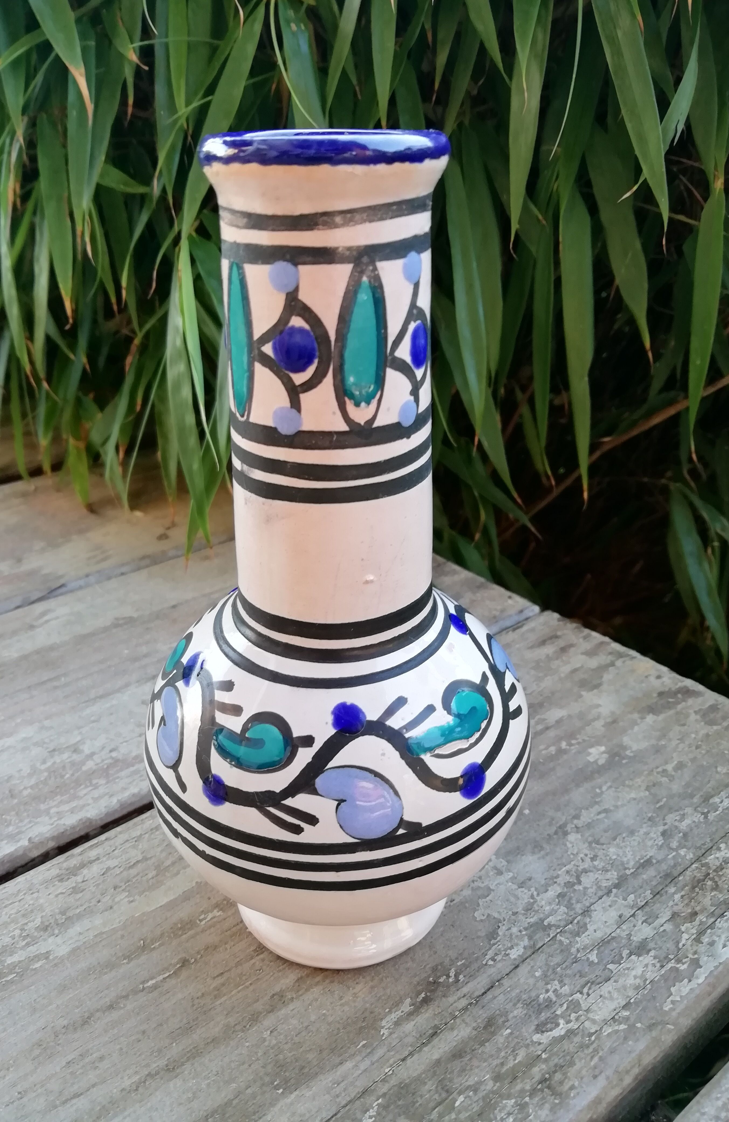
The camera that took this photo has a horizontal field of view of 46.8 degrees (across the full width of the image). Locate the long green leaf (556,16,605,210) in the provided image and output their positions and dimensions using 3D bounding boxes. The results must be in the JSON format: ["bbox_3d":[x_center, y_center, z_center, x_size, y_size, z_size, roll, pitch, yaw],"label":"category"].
[{"bbox_3d":[0.094,-0.201,0.381,0.017,0.080,0.009,7,29,10],"label":"long green leaf"}]

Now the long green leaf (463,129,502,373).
[{"bbox_3d":[0.062,-0.153,0.426,0.016,0.121,0.009,-2,28,10],"label":"long green leaf"}]

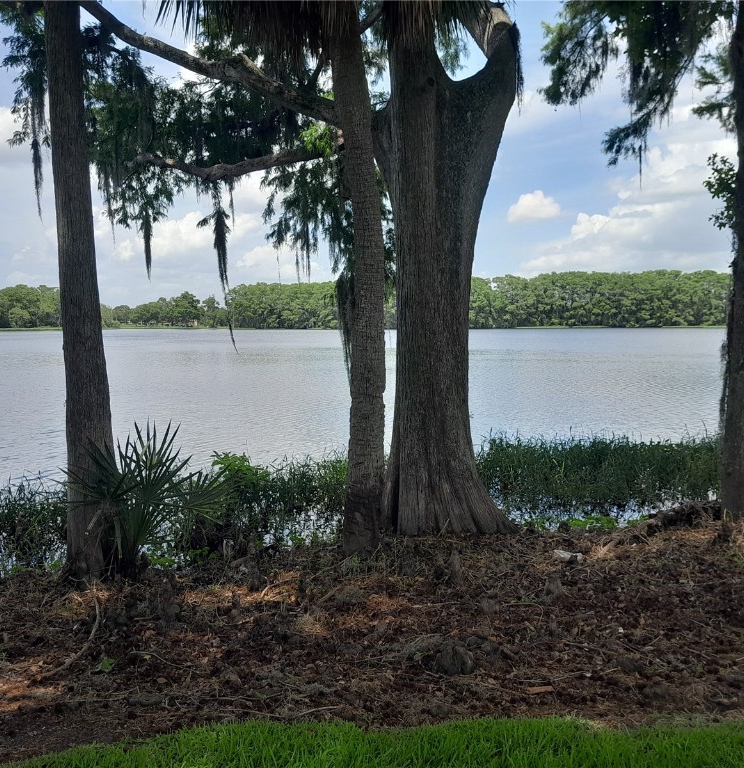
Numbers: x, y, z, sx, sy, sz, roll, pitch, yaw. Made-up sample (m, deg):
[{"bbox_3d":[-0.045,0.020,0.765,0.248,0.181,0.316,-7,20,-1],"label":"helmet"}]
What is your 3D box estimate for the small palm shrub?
[{"bbox_3d":[-1.779,0.903,6.300,1.280,1.200,1.150,0,4,0],"label":"small palm shrub"}]

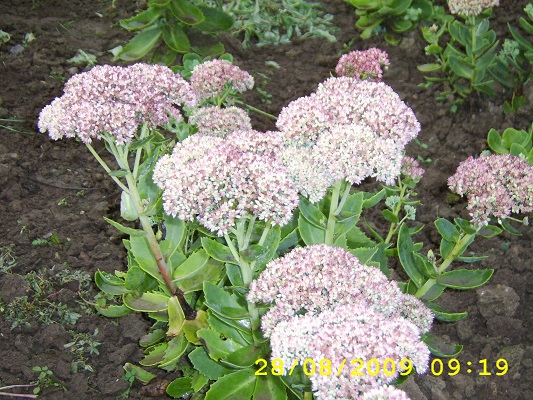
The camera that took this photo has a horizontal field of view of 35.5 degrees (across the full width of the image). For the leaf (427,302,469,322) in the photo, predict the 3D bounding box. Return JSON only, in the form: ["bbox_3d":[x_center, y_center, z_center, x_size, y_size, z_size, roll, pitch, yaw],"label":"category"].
[{"bbox_3d":[0.254,0.155,1.180,0.070,0.015,0.026,16,38,0],"label":"leaf"}]

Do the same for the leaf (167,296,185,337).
[{"bbox_3d":[-0.127,0.160,1.140,0.024,0.012,0.057,0,74,0],"label":"leaf"}]

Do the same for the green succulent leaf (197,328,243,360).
[{"bbox_3d":[-0.055,0.196,1.096,0.072,0.010,0.034,17,52,10],"label":"green succulent leaf"}]

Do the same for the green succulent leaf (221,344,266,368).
[{"bbox_3d":[-0.029,0.199,1.063,0.056,0.011,0.026,-12,46,-15],"label":"green succulent leaf"}]

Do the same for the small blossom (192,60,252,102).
[{"bbox_3d":[-0.064,-0.171,1.200,0.092,0.052,0.084,0,39,0],"label":"small blossom"}]

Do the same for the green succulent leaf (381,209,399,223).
[{"bbox_3d":[0.187,0.024,1.260,0.034,0.008,0.016,37,43,0],"label":"green succulent leaf"}]

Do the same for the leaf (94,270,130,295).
[{"bbox_3d":[-0.219,0.119,1.190,0.061,0.015,0.026,28,40,0],"label":"leaf"}]

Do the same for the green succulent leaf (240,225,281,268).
[{"bbox_3d":[-0.002,0.057,1.018,0.027,0.011,0.061,29,74,25],"label":"green succulent leaf"}]

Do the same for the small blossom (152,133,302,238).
[{"bbox_3d":[-0.047,-0.019,0.950,0.165,0.100,0.145,0,37,0],"label":"small blossom"}]

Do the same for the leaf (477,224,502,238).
[{"bbox_3d":[0.316,0.045,1.180,0.039,0.009,0.019,-7,37,0],"label":"leaf"}]

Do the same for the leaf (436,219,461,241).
[{"bbox_3d":[0.237,0.041,1.091,0.039,0.009,0.023,45,58,3],"label":"leaf"}]

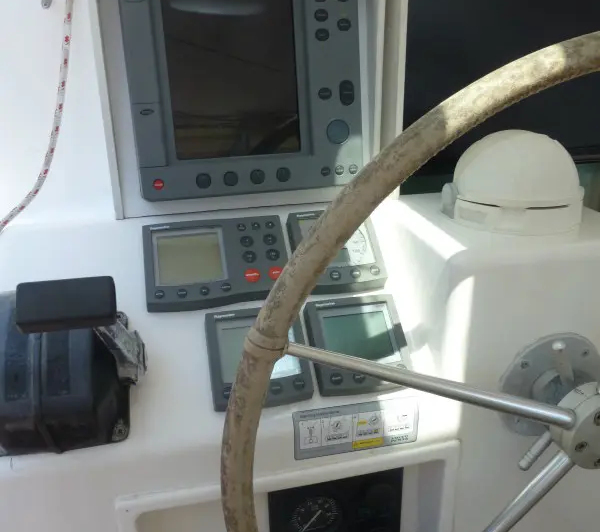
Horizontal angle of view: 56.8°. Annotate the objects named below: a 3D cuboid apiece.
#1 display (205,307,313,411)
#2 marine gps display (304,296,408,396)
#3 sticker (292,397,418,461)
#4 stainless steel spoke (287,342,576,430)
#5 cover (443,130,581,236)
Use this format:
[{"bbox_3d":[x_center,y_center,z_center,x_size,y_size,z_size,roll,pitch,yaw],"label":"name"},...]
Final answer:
[{"bbox_3d":[-0.049,0.103,0.646,0.110,0.026,0.115,-5,56,-11],"label":"display"},{"bbox_3d":[0.071,0.093,0.668,0.110,0.026,0.115,-4,56,-10],"label":"marine gps display"},{"bbox_3d":[0.065,0.189,0.645,0.149,0.061,0.003,-4,15,-10],"label":"sticker"},{"bbox_3d":[0.144,0.120,0.545,0.345,0.020,0.020,17,16,-20],"label":"stainless steel spoke"},{"bbox_3d":[0.279,-0.119,0.716,0.196,0.107,0.170,-6,27,-11],"label":"cover"}]

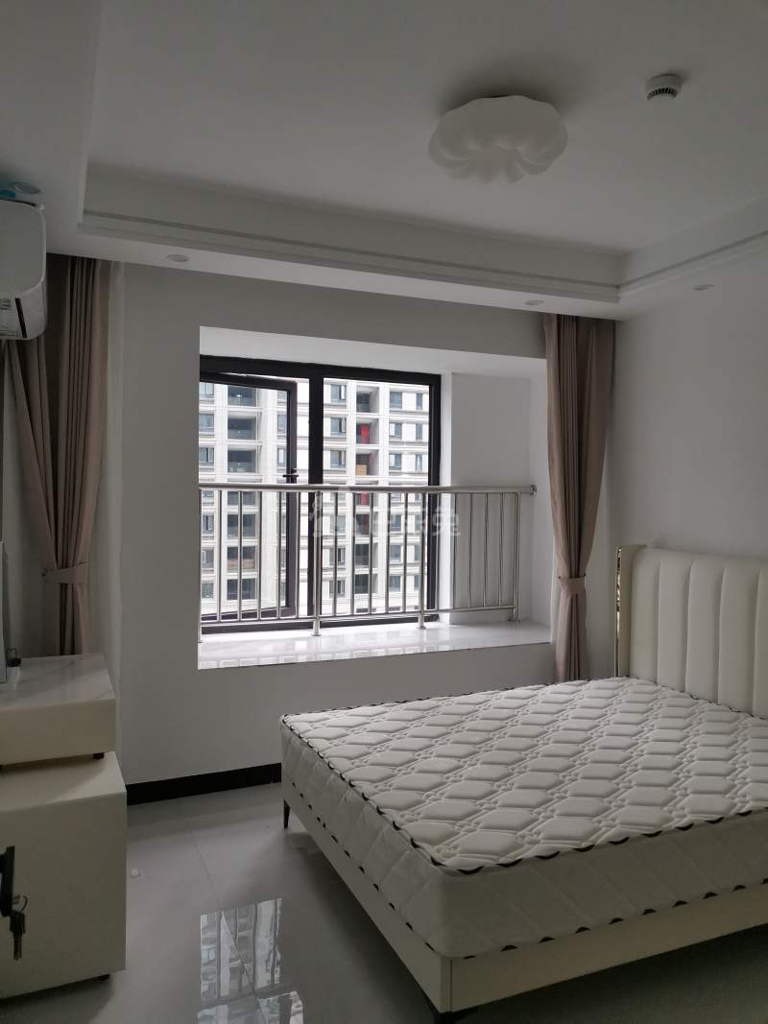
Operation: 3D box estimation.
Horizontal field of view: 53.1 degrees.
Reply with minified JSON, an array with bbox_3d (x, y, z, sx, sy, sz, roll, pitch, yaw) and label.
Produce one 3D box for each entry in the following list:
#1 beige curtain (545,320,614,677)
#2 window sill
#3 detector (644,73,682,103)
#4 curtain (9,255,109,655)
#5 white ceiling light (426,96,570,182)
[{"bbox_3d":[1.130,0.093,4.443,0.491,2.474,0.160,0,0,-23],"label":"beige curtain"},{"bbox_3d":[-0.015,0.778,4.514,2.252,0.050,0.883,0,0,-23],"label":"window sill"},{"bbox_3d":[0.915,-1.381,2.518,0.114,0.050,0.114,0,0,0],"label":"detector"},{"bbox_3d":[-1.427,0.095,3.367,0.426,2.474,0.160,0,0,-23],"label":"curtain"},{"bbox_3d":[0.406,-1.336,2.776,0.490,0.155,0.490,0,0,0],"label":"white ceiling light"}]

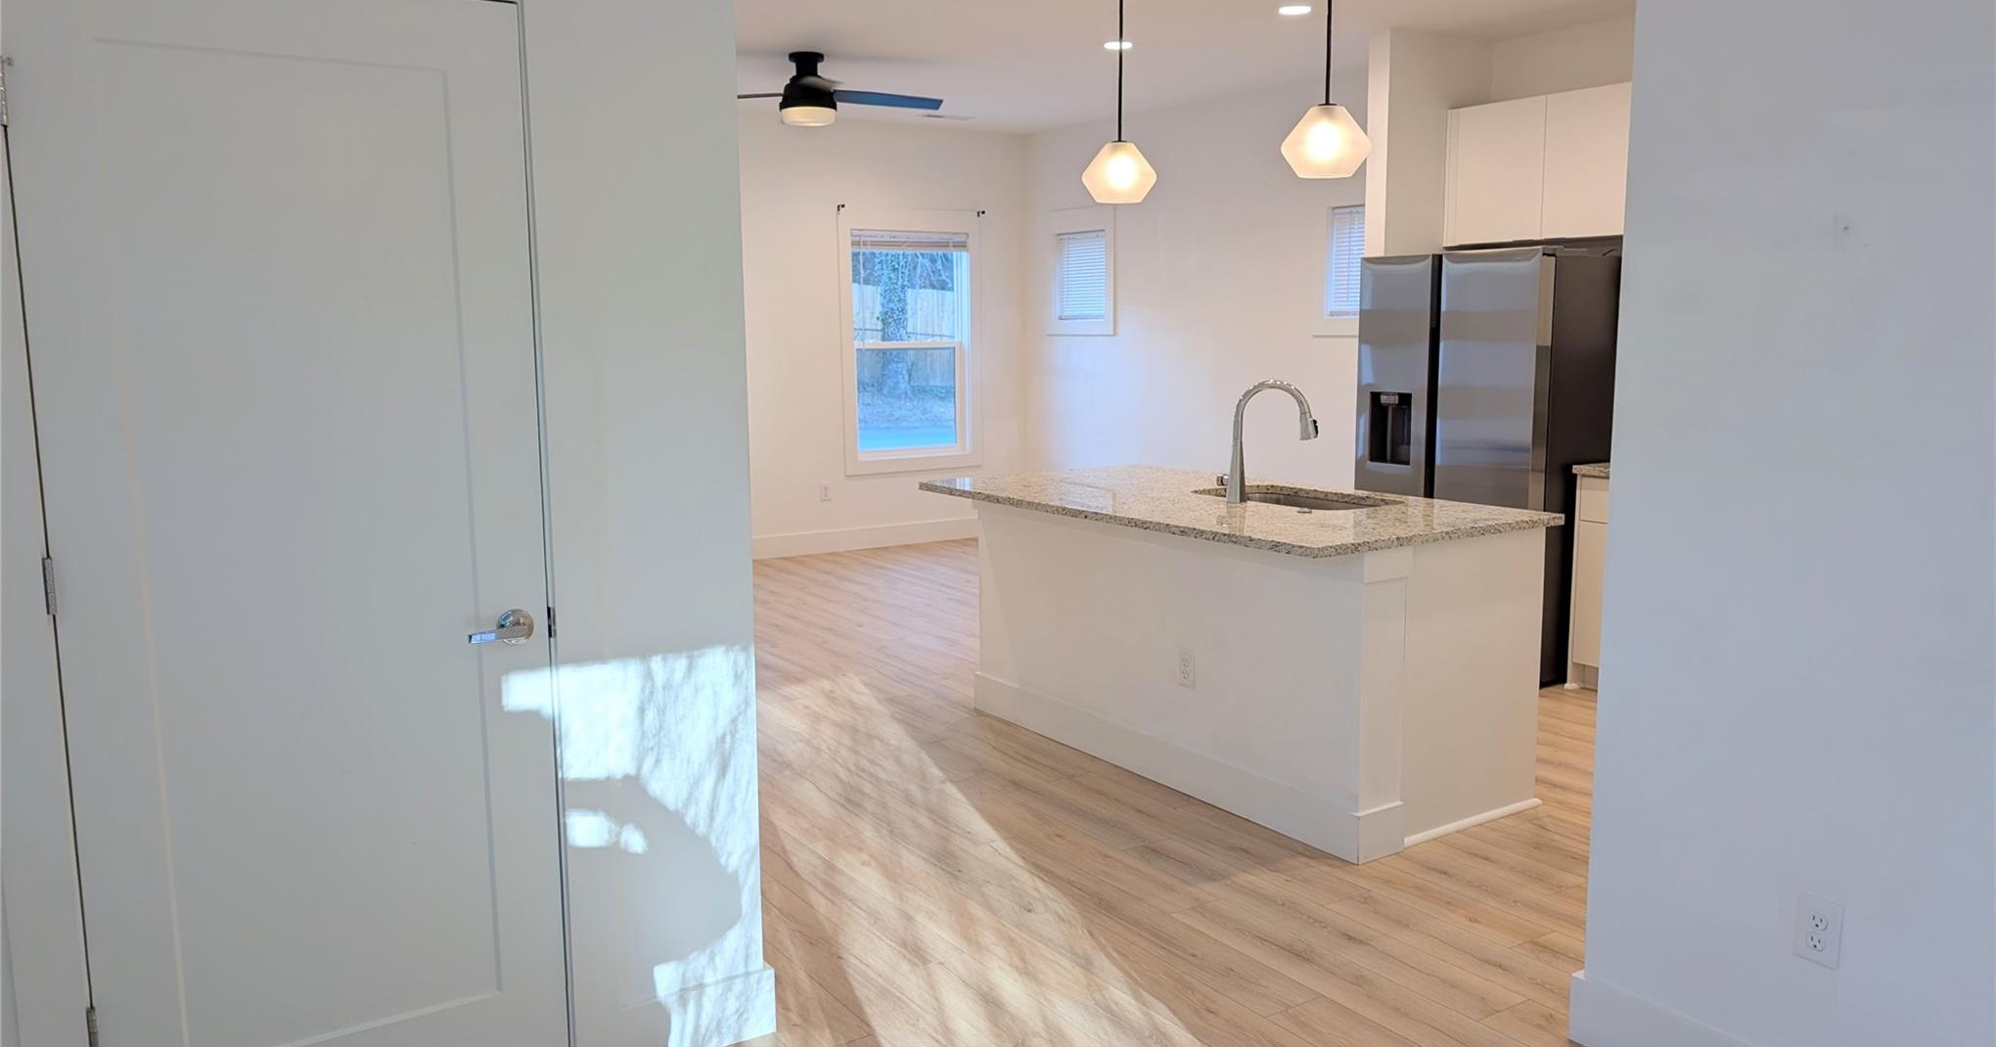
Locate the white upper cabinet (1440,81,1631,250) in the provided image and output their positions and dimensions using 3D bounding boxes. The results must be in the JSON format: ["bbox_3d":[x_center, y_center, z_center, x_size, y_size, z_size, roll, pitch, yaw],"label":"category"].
[{"bbox_3d":[2.466,-1.549,6.094,0.313,0.610,0.960,-6,10,-33],"label":"white upper cabinet"}]

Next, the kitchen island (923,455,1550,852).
[{"bbox_3d":[0.720,0.361,4.730,1.123,0.909,1.950,-6,10,-33],"label":"kitchen island"}]

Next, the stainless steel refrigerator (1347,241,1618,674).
[{"bbox_3d":[2.212,-0.273,6.086,0.850,1.774,0.905,-6,10,-33],"label":"stainless steel refrigerator"}]

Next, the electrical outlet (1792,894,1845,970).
[{"bbox_3d":[1.450,0.721,2.450,0.008,0.116,0.071,-6,10,-33],"label":"electrical outlet"}]

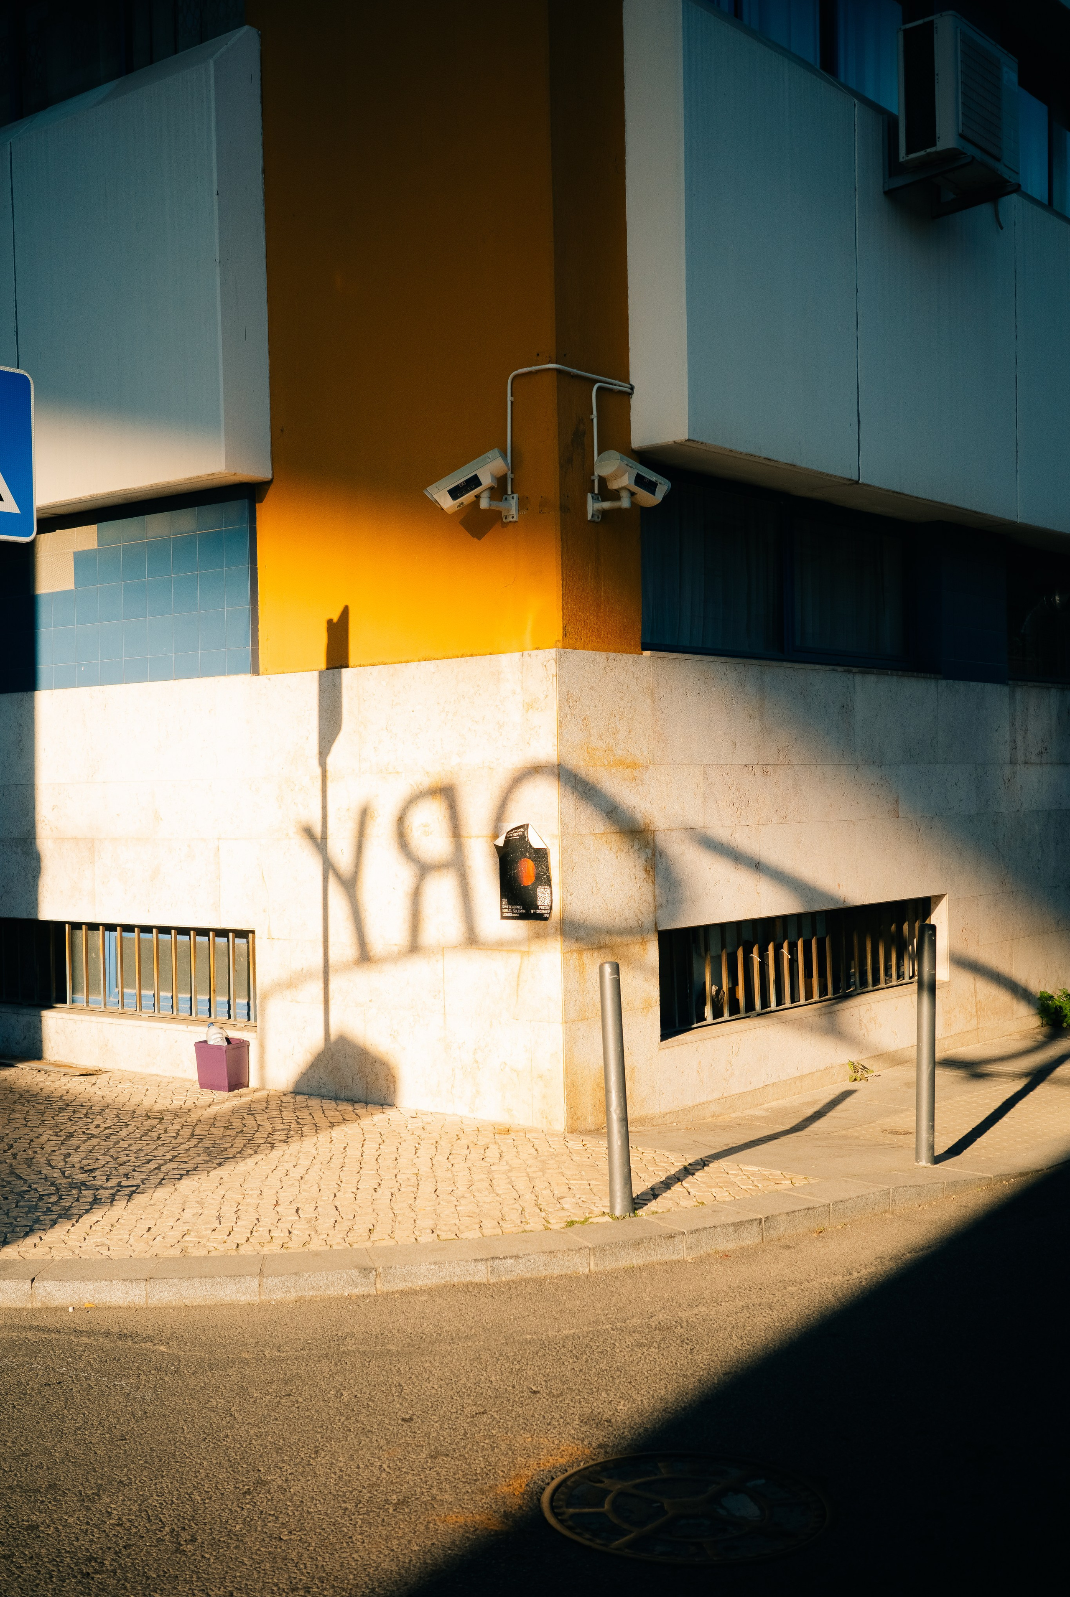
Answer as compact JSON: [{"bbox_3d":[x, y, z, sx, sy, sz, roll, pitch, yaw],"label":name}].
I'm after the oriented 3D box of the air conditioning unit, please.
[{"bbox_3d":[2.282,-3.702,9.578,0.315,0.703,0.797,-1,1,38],"label":"air conditioning unit"}]

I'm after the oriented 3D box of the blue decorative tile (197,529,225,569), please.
[{"bbox_3d":[-1.619,-1.238,8.928,0.194,0.198,0.010,-1,0,39],"label":"blue decorative tile"}]

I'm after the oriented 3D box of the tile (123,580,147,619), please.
[{"bbox_3d":[-2.083,-1.030,9.302,0.199,0.198,0.010,-1,0,39],"label":"tile"}]

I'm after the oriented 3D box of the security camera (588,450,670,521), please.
[{"bbox_3d":[0.383,-1.365,7.950,0.340,0.270,0.250,17,-13,-43],"label":"security camera"}]

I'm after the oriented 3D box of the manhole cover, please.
[{"bbox_3d":[0.337,1.588,3.979,0.637,0.040,0.637,-1,0,0],"label":"manhole cover"}]

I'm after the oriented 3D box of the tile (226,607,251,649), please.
[{"bbox_3d":[-1.465,-0.839,8.813,0.182,0.198,0.010,-1,0,39],"label":"tile"}]

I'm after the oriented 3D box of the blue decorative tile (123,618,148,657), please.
[{"bbox_3d":[-2.128,-0.858,9.496,0.200,0.200,0.010,-1,1,38],"label":"blue decorative tile"}]

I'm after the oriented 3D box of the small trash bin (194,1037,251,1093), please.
[{"bbox_3d":[-1.597,1.354,9.097,0.238,0.237,0.165,-1,0,37],"label":"small trash bin"}]

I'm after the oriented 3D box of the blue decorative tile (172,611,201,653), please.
[{"bbox_3d":[-1.821,-0.864,9.329,0.198,0.200,0.010,-1,0,37],"label":"blue decorative tile"}]

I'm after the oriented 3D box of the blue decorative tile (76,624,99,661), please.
[{"bbox_3d":[-2.454,-0.853,9.800,0.198,0.200,0.010,-1,0,37],"label":"blue decorative tile"}]

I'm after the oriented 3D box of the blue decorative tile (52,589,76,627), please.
[{"bbox_3d":[-2.615,-1.058,9.917,0.198,0.200,0.010,-1,0,37],"label":"blue decorative tile"}]

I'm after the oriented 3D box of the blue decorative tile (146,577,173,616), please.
[{"bbox_3d":[-1.987,-1.068,9.448,0.198,0.200,0.010,-1,0,37],"label":"blue decorative tile"}]

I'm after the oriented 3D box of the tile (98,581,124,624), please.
[{"bbox_3d":[-2.287,-1.055,9.618,0.200,0.200,0.010,-1,1,38],"label":"tile"}]

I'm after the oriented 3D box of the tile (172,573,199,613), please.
[{"bbox_3d":[-1.806,-1.062,9.236,0.200,0.200,0.010,-1,1,38],"label":"tile"}]

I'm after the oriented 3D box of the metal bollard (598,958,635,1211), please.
[{"bbox_3d":[0.291,1.044,6.400,0.081,0.905,0.081,-3,0,0],"label":"metal bollard"}]

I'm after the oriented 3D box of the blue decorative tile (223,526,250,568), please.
[{"bbox_3d":[-1.506,-1.267,8.992,0.187,0.200,0.010,-1,1,38],"label":"blue decorative tile"}]

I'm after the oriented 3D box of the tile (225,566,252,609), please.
[{"bbox_3d":[-1.469,-1.039,8.812,0.182,0.198,0.010,-1,0,39],"label":"tile"}]

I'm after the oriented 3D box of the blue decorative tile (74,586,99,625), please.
[{"bbox_3d":[-2.448,-1.059,9.746,0.200,0.200,0.010,-1,1,38],"label":"blue decorative tile"}]

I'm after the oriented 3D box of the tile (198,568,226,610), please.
[{"bbox_3d":[-1.615,-1.037,8.929,0.194,0.198,0.010,-1,0,39],"label":"tile"}]

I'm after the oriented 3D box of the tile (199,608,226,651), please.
[{"bbox_3d":[-1.644,-0.862,9.112,0.200,0.200,0.010,-1,1,38],"label":"tile"}]

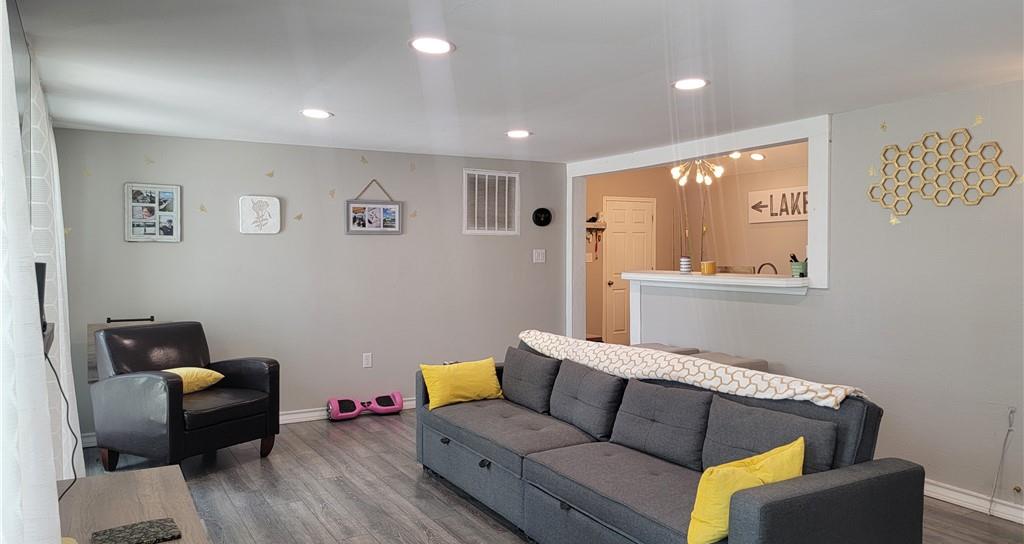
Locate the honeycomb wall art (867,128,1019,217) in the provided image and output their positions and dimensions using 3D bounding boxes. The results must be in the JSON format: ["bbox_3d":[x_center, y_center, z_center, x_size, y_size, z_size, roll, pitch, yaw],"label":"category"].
[{"bbox_3d":[2.275,-0.534,3.828,0.025,0.435,0.780,-1,2,-30],"label":"honeycomb wall art"}]

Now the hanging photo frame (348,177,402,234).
[{"bbox_3d":[-1.122,-0.537,5.856,0.475,0.445,0.030,-1,2,-30],"label":"hanging photo frame"}]

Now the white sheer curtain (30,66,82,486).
[{"bbox_3d":[-2.366,0.171,3.686,0.180,2.100,1.150,-1,2,-30],"label":"white sheer curtain"}]

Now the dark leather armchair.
[{"bbox_3d":[-2.129,0.791,4.646,0.835,0.850,0.800,1,2,31],"label":"dark leather armchair"}]

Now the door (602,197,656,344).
[{"bbox_3d":[1.672,0.004,9.918,0.910,2.060,0.080,-1,2,-30],"label":"door"}]

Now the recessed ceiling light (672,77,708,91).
[{"bbox_3d":[0.888,-0.926,3.534,0.180,0.030,0.180,-1,2,-30],"label":"recessed ceiling light"}]

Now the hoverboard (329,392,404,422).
[{"bbox_3d":[-1.181,1.094,5.764,0.610,0.170,0.185,-1,2,-30],"label":"hoverboard"}]

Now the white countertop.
[{"bbox_3d":[1.531,0.074,5.311,0.420,0.085,1.700,-1,2,-30],"label":"white countertop"}]

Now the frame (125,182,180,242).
[{"bbox_3d":[-2.545,-0.418,5.045,0.345,0.405,0.025,-1,2,-30],"label":"frame"}]

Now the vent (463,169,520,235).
[{"bbox_3d":[-0.174,-0.622,6.399,0.570,0.565,0.025,-1,2,-30],"label":"vent"}]

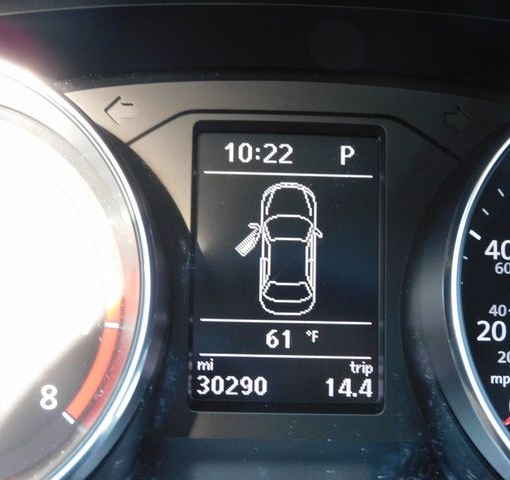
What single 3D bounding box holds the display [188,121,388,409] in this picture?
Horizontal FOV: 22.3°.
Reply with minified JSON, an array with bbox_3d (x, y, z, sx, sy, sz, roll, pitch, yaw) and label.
[{"bbox_3d":[0.008,0.007,0.320,0.047,0.070,0.012,1,-8,-2],"label":"display"}]

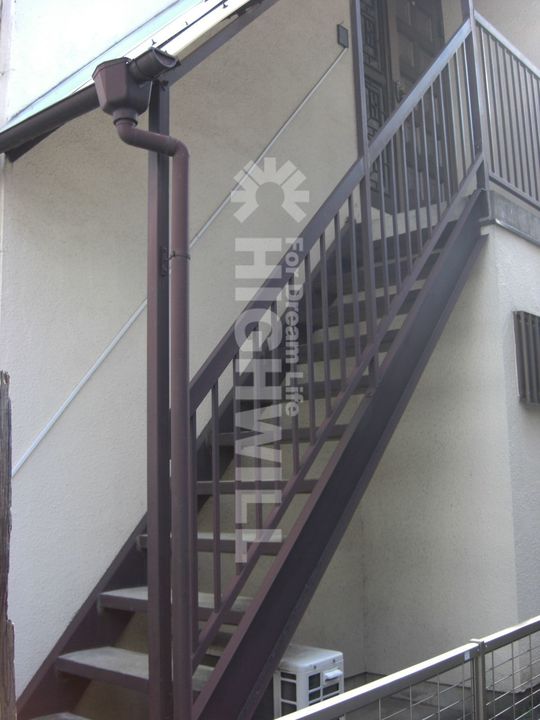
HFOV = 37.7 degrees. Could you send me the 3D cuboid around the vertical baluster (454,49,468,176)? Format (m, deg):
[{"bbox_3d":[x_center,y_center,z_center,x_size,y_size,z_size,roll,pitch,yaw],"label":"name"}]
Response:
[{"bbox_3d":[1.089,-1.409,4.496,0.018,0.766,0.018,-9,-12,42],"label":"vertical baluster"}]

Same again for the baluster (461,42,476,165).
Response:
[{"bbox_3d":[1.145,-1.501,4.535,0.017,0.757,0.017,-10,-12,42],"label":"baluster"}]

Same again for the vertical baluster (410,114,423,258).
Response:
[{"bbox_3d":[0.749,-0.908,4.008,0.018,0.766,0.018,-9,-12,42],"label":"vertical baluster"}]

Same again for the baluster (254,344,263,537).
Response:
[{"bbox_3d":[-0.041,0.254,2.722,0.016,0.680,0.016,-9,-11,40],"label":"baluster"}]

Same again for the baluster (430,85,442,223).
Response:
[{"bbox_3d":[0.877,-1.104,4.167,0.017,0.757,0.017,-10,-12,42],"label":"baluster"}]

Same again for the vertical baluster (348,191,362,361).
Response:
[{"bbox_3d":[0.373,-0.358,3.473,0.017,0.757,0.017,-10,-12,42],"label":"vertical baluster"}]

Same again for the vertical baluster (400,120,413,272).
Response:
[{"bbox_3d":[0.676,-0.806,3.890,0.017,0.757,0.017,-10,-12,42],"label":"vertical baluster"}]

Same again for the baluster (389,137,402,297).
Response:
[{"bbox_3d":[0.612,-0.705,3.814,0.018,0.766,0.018,-9,-12,42],"label":"baluster"}]

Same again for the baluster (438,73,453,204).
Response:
[{"bbox_3d":[0.953,-1.210,4.300,0.018,0.766,0.018,-9,-12,42],"label":"baluster"}]

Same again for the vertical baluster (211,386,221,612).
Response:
[{"bbox_3d":[-0.185,0.470,2.712,0.018,0.766,0.018,-9,-12,42],"label":"vertical baluster"}]

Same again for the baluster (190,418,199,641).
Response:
[{"bbox_3d":[-0.249,0.563,2.616,0.017,0.757,0.017,-10,-12,42],"label":"baluster"}]

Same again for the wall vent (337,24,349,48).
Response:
[{"bbox_3d":[0.491,-2.171,5.325,0.028,0.130,0.087,-10,-12,42],"label":"wall vent"}]

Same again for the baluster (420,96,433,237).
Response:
[{"bbox_3d":[0.817,-1.009,4.105,0.018,0.766,0.018,-9,-12,42],"label":"baluster"}]

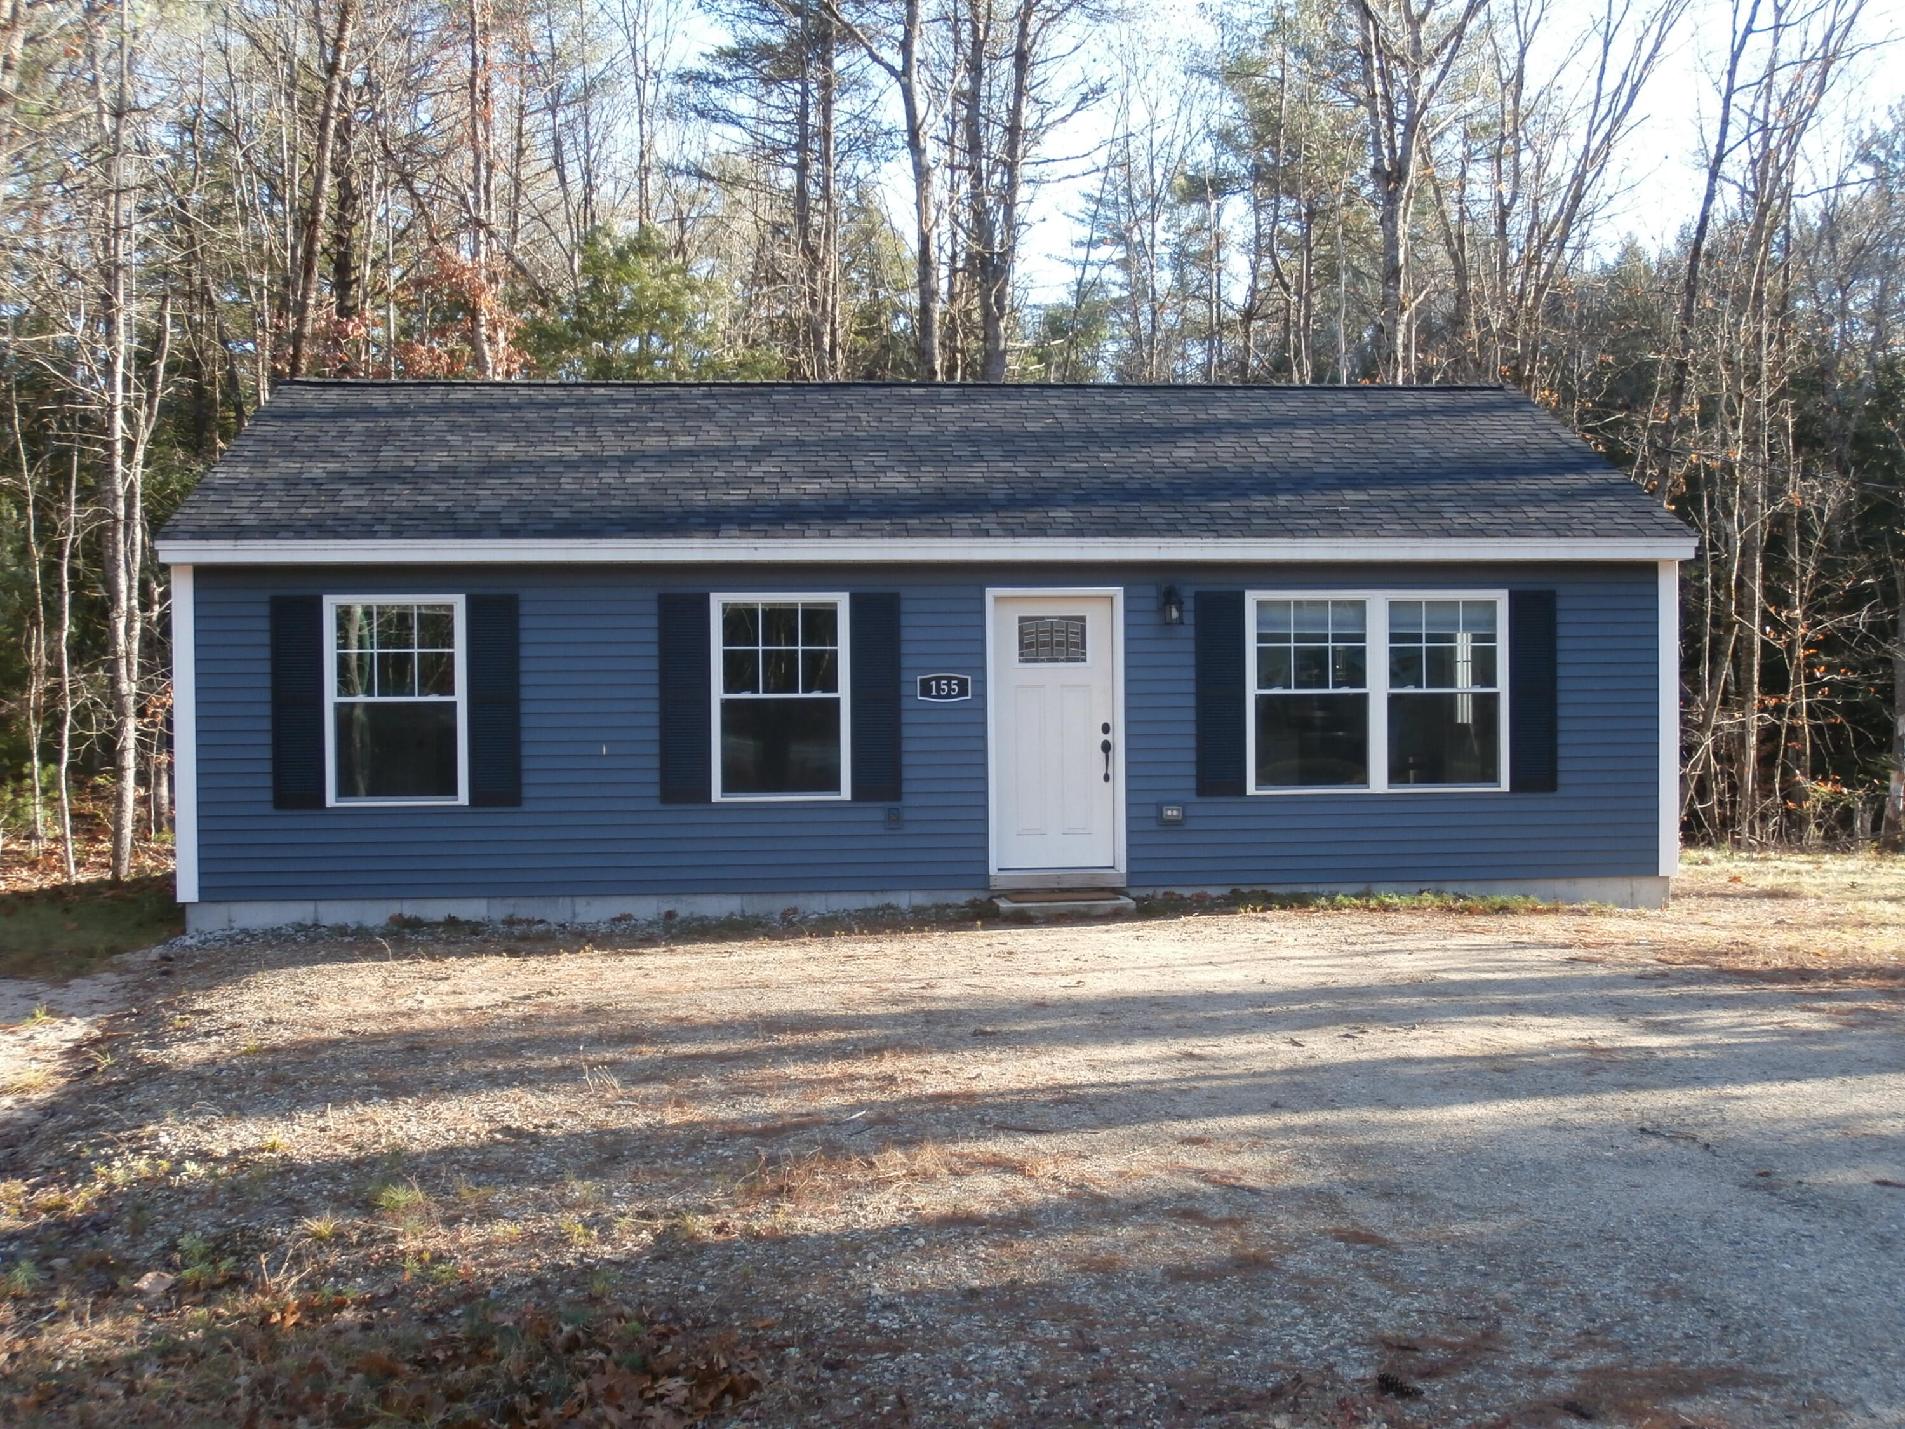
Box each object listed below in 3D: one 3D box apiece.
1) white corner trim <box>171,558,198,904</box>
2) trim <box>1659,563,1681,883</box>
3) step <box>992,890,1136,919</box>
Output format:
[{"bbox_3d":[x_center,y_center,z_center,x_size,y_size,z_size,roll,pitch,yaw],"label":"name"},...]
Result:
[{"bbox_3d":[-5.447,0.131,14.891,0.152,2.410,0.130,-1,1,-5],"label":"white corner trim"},{"bbox_3d":[5.434,0.025,15.917,0.155,2.410,0.130,-1,1,-5],"label":"trim"},{"bbox_3d":[0.769,1.370,14.939,0.961,0.100,0.850,-1,1,-5],"label":"step"}]

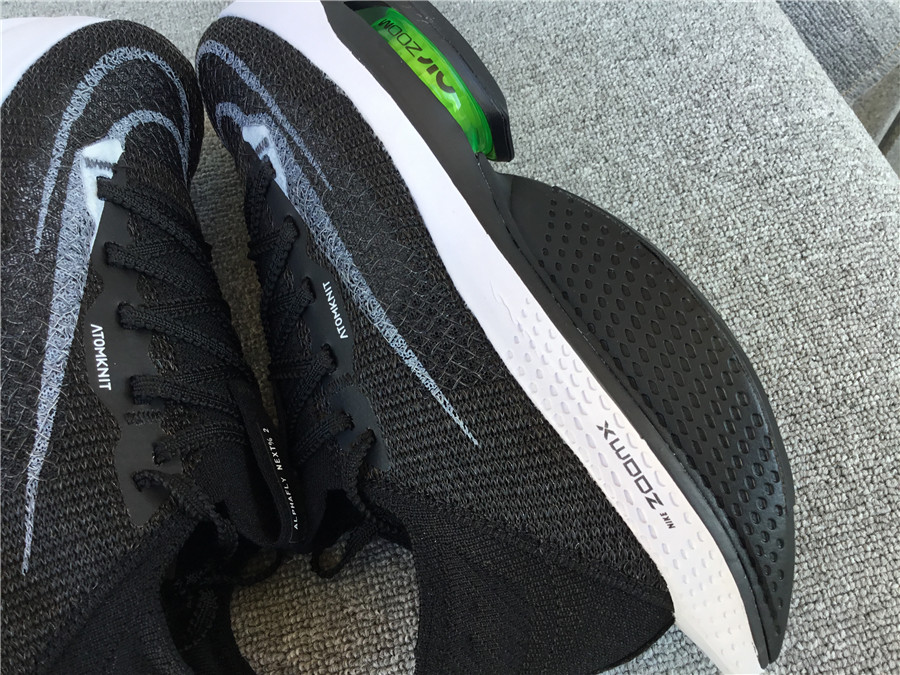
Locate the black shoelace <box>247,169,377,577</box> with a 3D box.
[{"bbox_3d":[-0.044,0.009,0.242,0.034,0.046,0.126,-22,64,-7],"label":"black shoelace"}]

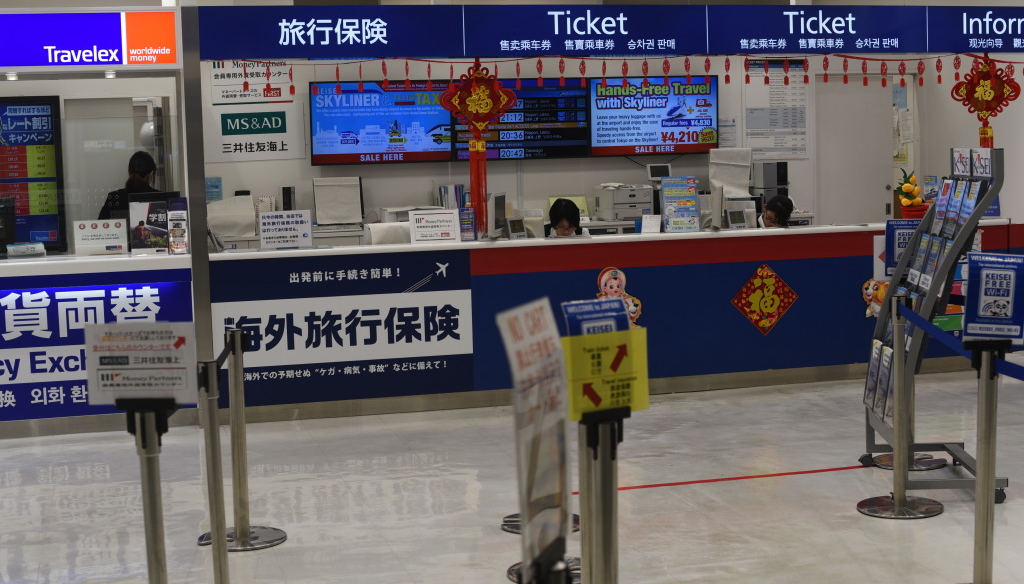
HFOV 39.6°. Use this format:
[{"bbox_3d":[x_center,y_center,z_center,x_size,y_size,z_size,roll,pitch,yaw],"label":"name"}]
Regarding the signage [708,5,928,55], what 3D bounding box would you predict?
[{"bbox_3d":[1.866,-1.601,8.697,1.461,0.294,0.080,-3,6,-14],"label":"signage"}]

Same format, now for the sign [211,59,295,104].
[{"bbox_3d":[-1.819,-1.502,9.982,0.567,0.360,0.025,-3,6,-14],"label":"sign"}]

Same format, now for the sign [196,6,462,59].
[{"bbox_3d":[-1.058,-1.524,8.382,1.554,0.310,0.150,-3,6,-14],"label":"sign"}]

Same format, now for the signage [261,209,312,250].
[{"bbox_3d":[-1.363,-0.377,8.576,0.303,0.220,0.070,-3,6,-17],"label":"signage"}]

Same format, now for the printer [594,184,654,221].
[{"bbox_3d":[0.826,-0.656,10.572,0.348,0.237,0.380,-3,6,-14],"label":"printer"}]

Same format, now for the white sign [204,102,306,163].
[{"bbox_3d":[-1.813,-1.122,10.019,0.716,0.403,0.025,-3,6,-14],"label":"white sign"}]

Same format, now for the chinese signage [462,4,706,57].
[{"bbox_3d":[0.437,-1.531,8.338,1.488,0.290,0.080,-3,6,-14],"label":"chinese signage"}]

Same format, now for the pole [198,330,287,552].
[{"bbox_3d":[-1.116,0.585,5.826,0.360,0.885,0.360,-3,6,-14],"label":"pole"}]

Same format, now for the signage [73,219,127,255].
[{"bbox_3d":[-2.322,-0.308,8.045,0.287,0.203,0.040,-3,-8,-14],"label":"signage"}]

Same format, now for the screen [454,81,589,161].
[{"bbox_3d":[0.070,-1.270,10.473,1.036,0.596,0.080,-3,6,-14],"label":"screen"}]

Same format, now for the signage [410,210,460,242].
[{"bbox_3d":[-0.457,-0.385,8.411,0.297,0.203,0.040,-3,-8,-14],"label":"signage"}]

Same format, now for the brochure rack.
[{"bbox_3d":[1.842,0.116,6.223,0.480,1.475,0.721,-1,6,0],"label":"brochure rack"}]

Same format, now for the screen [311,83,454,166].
[{"bbox_3d":[-0.991,-1.278,10.762,1.085,0.615,0.090,-3,6,-14],"label":"screen"}]

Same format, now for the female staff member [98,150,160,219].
[{"bbox_3d":[-2.415,-0.136,9.252,0.430,1.545,0.290,2,7,30],"label":"female staff member"}]

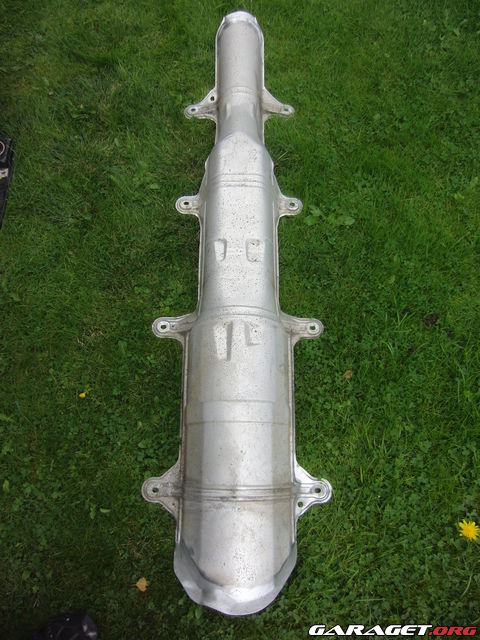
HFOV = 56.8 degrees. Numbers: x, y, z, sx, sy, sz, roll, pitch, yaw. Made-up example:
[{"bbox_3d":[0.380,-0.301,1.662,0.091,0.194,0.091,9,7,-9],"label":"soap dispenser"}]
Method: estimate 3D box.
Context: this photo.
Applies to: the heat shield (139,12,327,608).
[{"bbox_3d":[-0.002,-0.228,1.047,0.360,0.110,1.558,0,67,0],"label":"heat shield"}]

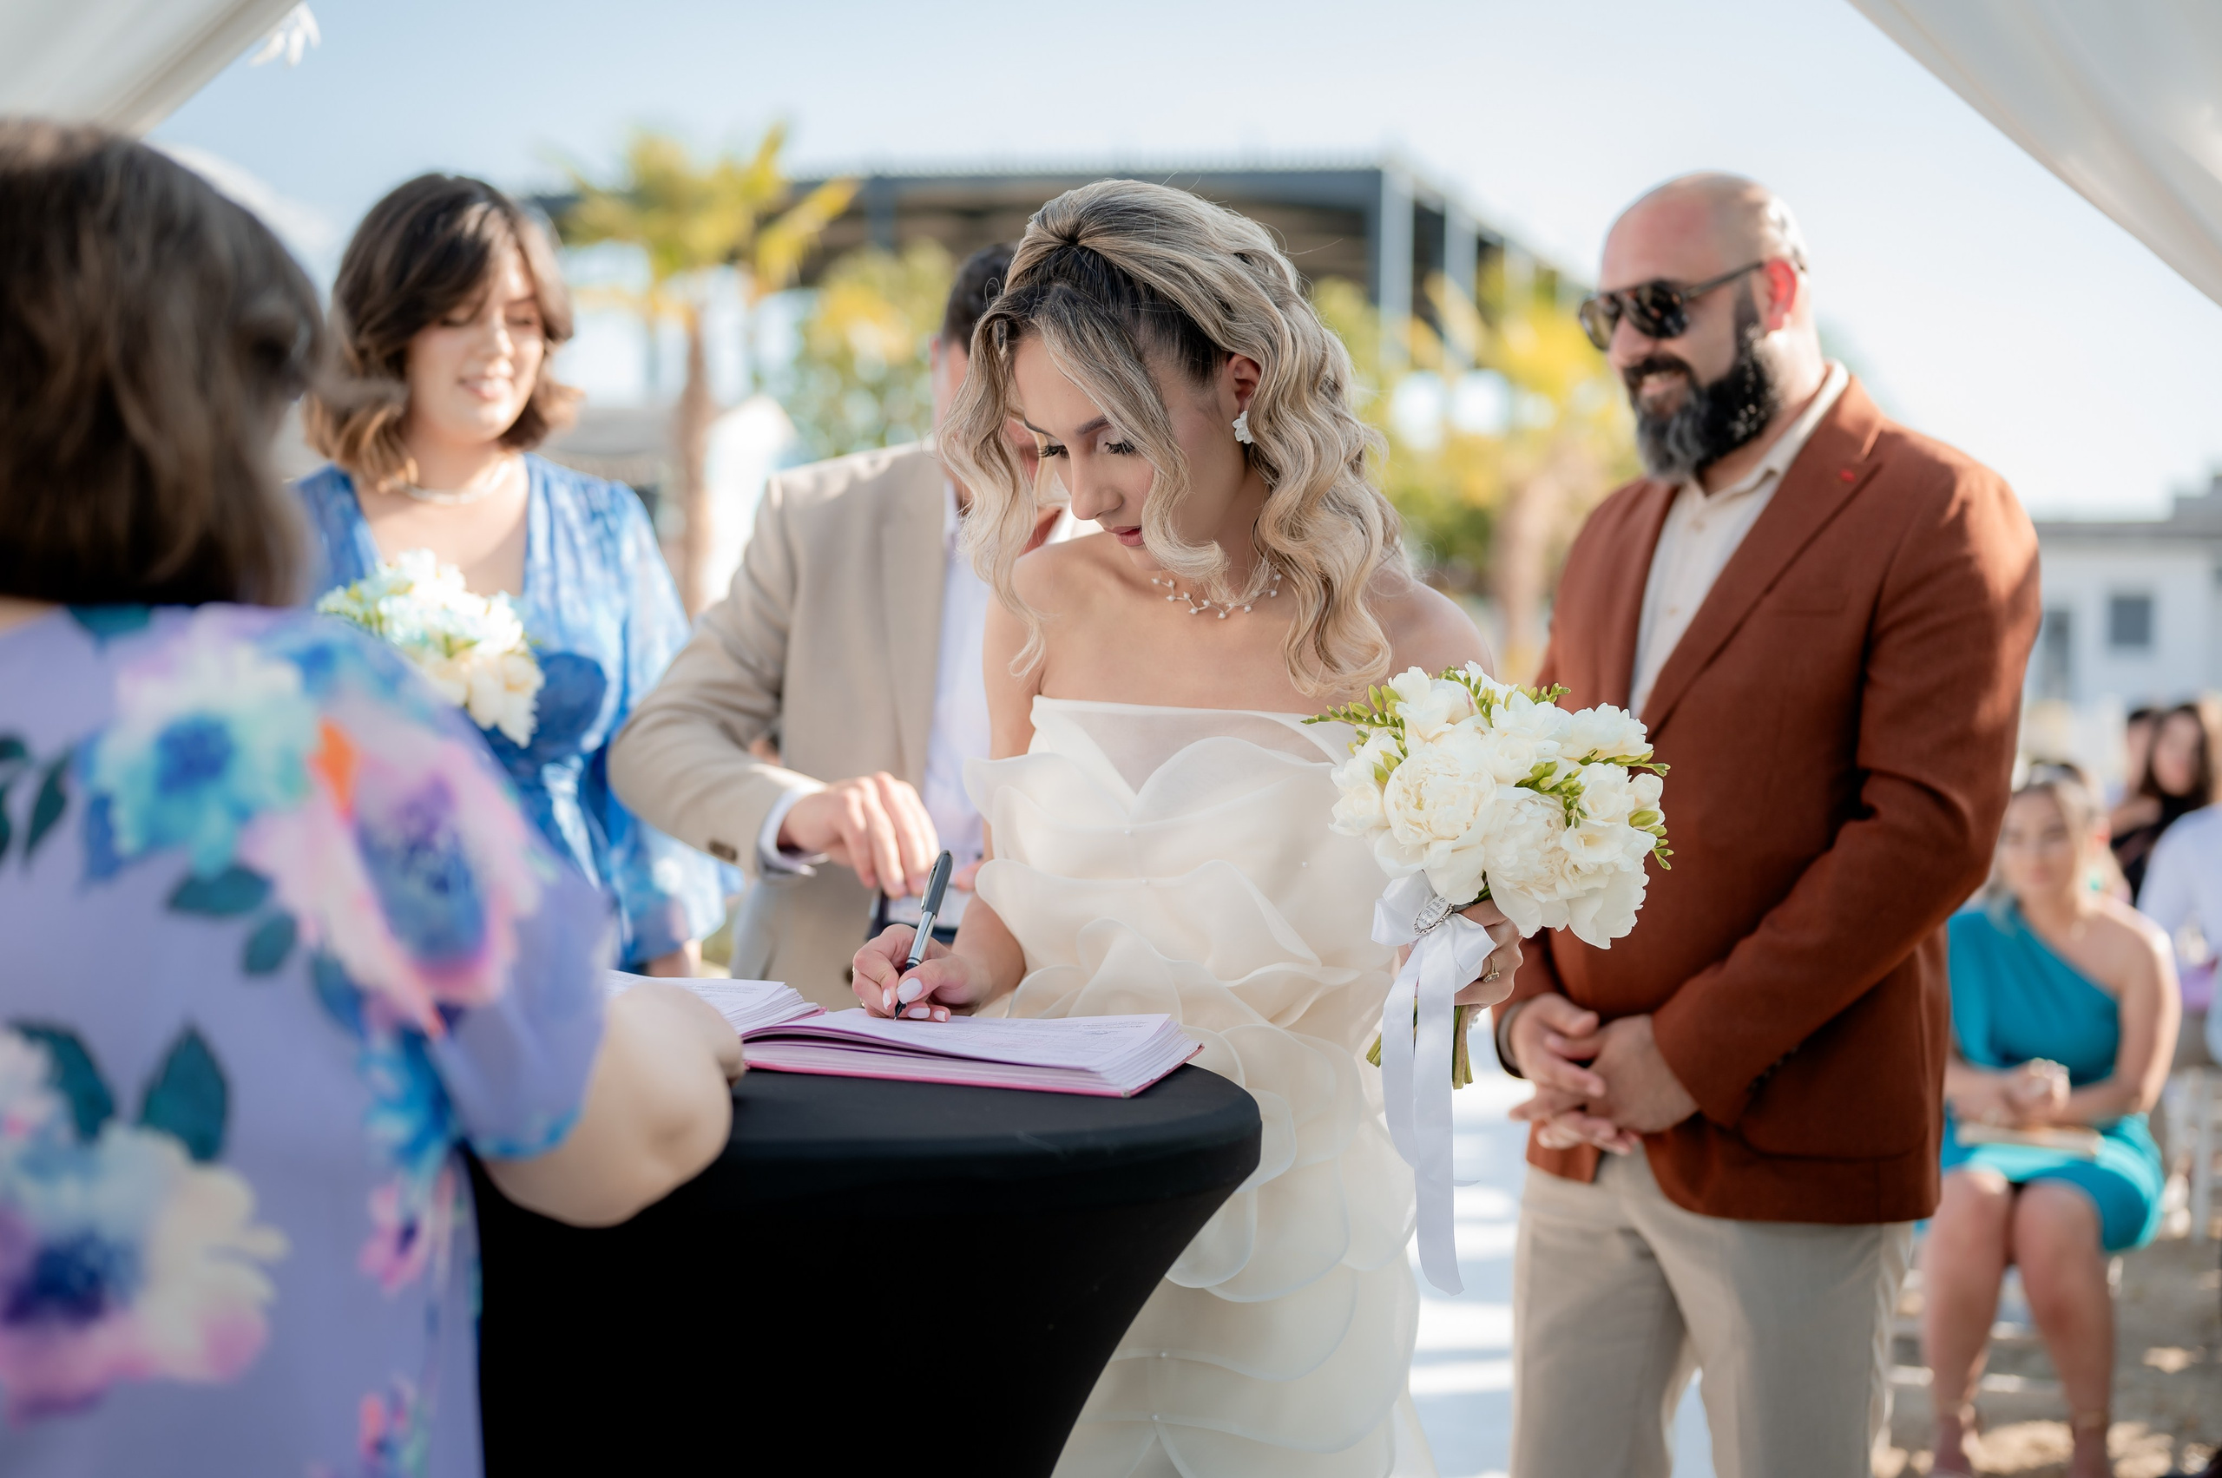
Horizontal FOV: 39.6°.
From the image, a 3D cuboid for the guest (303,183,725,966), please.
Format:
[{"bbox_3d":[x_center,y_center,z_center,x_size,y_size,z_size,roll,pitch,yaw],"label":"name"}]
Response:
[{"bbox_3d":[-0.538,0.400,2.680,0.500,1.750,0.380,0,0,-27],"label":"guest"}]

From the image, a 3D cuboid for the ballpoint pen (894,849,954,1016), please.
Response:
[{"bbox_3d":[-0.135,0.139,2.230,0.013,0.138,0.013,27,-28,-20],"label":"ballpoint pen"}]

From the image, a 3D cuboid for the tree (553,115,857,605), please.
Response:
[{"bbox_3d":[-2.244,-1.000,17.000,1.700,4.700,1.700,0,0,0],"label":"tree"}]

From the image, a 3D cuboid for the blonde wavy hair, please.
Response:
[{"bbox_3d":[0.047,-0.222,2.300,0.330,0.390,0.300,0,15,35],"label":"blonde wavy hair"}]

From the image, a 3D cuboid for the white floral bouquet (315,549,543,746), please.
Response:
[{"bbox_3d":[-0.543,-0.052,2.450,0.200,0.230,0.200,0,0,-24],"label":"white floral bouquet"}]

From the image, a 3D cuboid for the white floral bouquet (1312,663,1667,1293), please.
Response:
[{"bbox_3d":[0.272,0.169,2.220,0.255,0.445,0.230,0,0,-11],"label":"white floral bouquet"}]

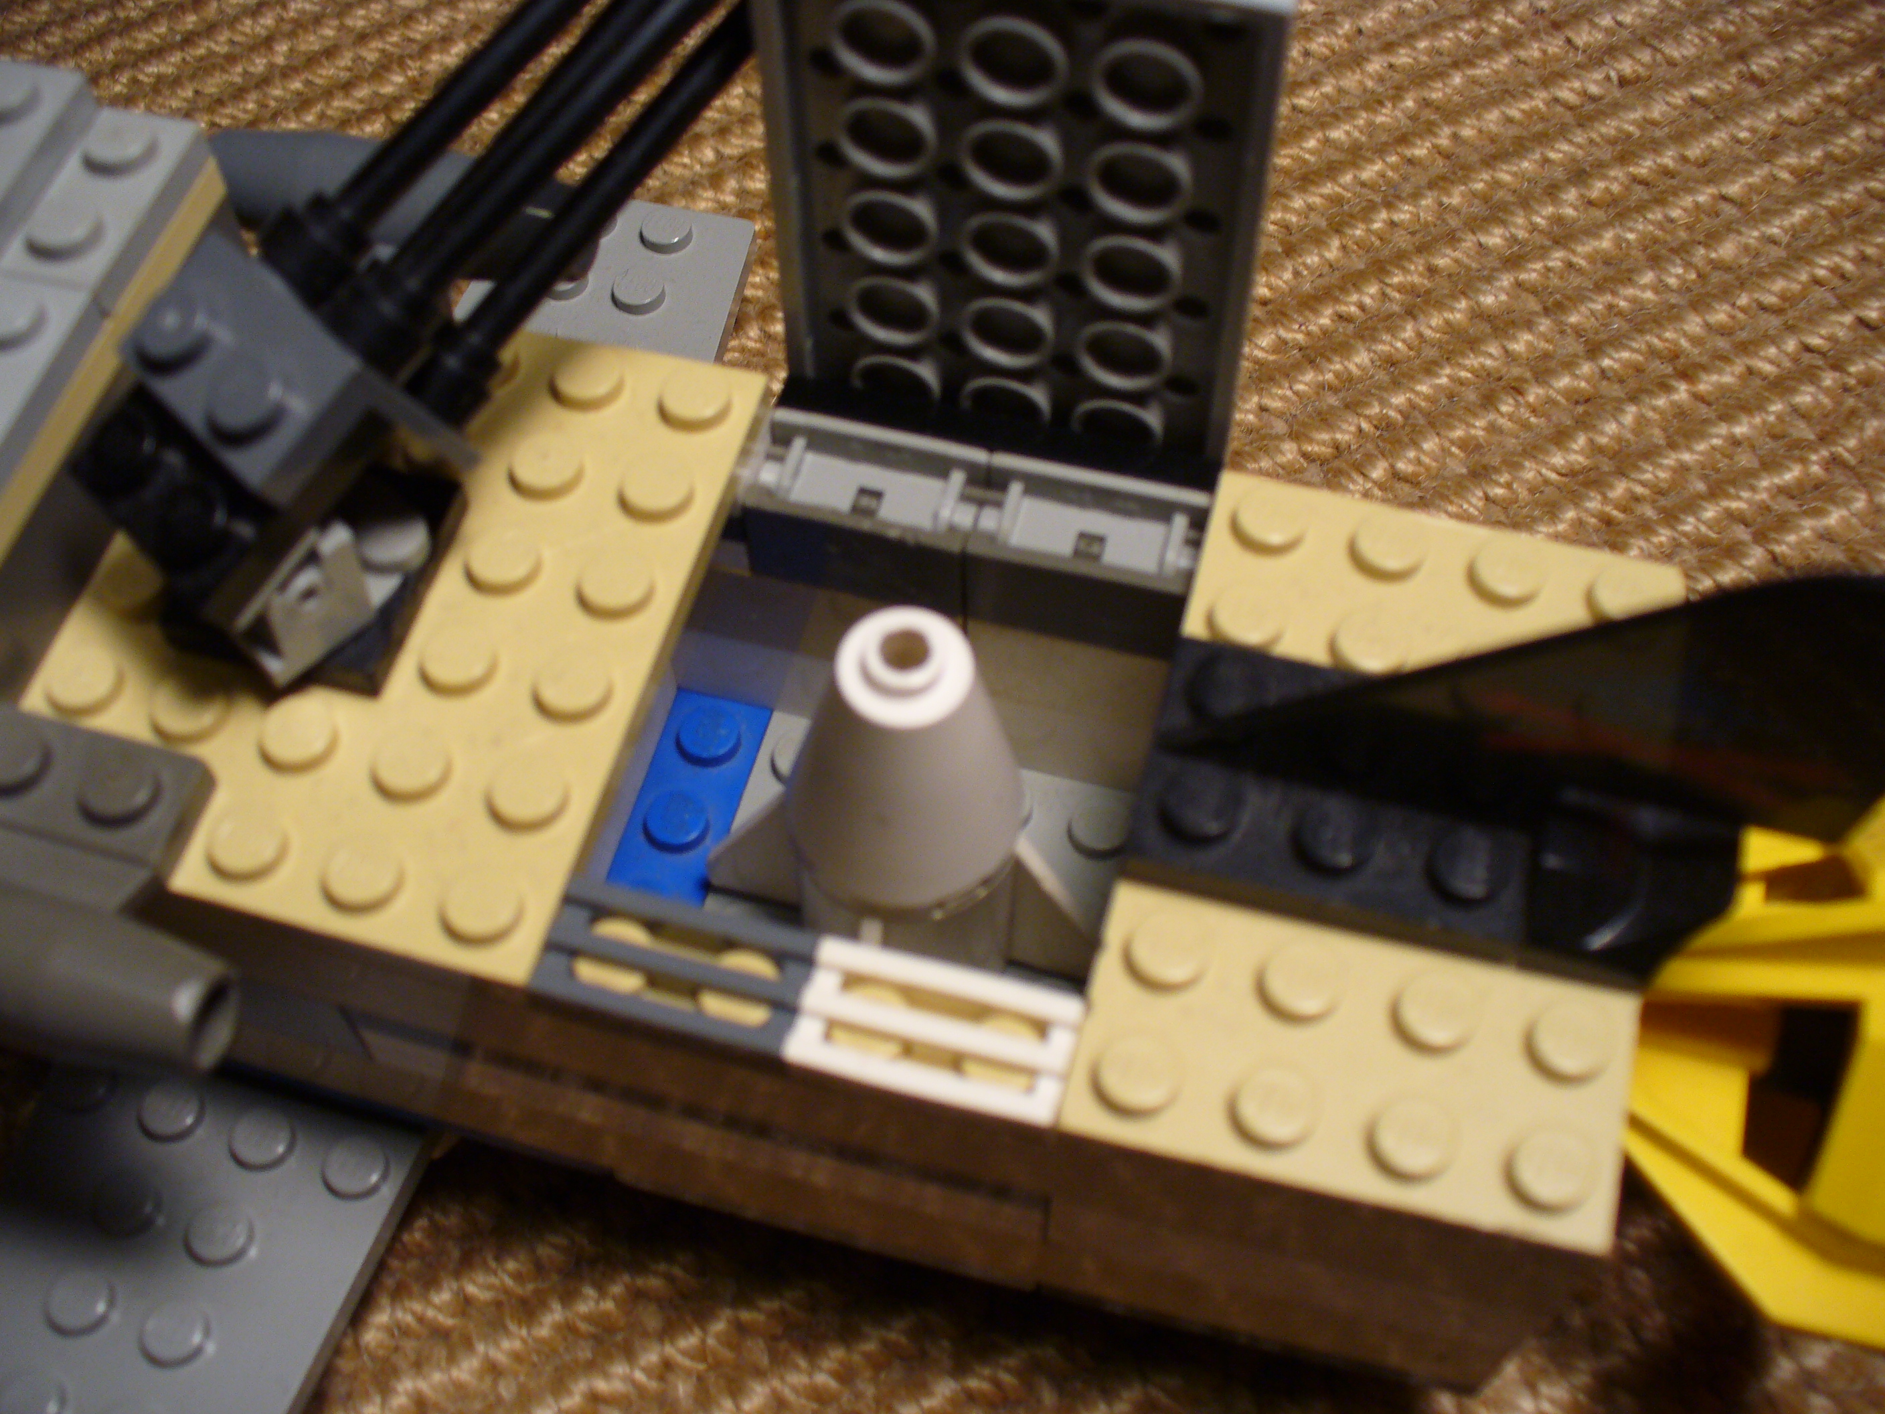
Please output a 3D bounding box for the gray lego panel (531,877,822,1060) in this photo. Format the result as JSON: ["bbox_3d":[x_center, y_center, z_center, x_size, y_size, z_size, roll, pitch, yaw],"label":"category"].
[{"bbox_3d":[-0.016,0.015,0.119,0.016,0.003,0.008,13,60,8],"label":"gray lego panel"}]

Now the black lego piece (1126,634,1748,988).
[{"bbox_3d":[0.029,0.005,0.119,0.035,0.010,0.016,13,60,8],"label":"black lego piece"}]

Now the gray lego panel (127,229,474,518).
[{"bbox_3d":[-0.041,-0.020,0.128,0.016,0.017,0.011,39,89,18],"label":"gray lego panel"}]

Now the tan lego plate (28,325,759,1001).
[{"bbox_3d":[-0.041,-0.009,0.136,0.047,0.005,0.048,13,60,8],"label":"tan lego plate"}]

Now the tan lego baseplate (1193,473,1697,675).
[{"bbox_3d":[0.032,-0.006,0.132,0.032,0.005,0.016,13,60,8],"label":"tan lego baseplate"}]

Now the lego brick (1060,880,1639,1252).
[{"bbox_3d":[0.024,0.021,0.116,0.032,0.005,0.016,13,60,8],"label":"lego brick"}]

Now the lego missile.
[{"bbox_3d":[-0.003,0.007,0.137,0.032,0.038,0.032,13,60,8],"label":"lego missile"}]

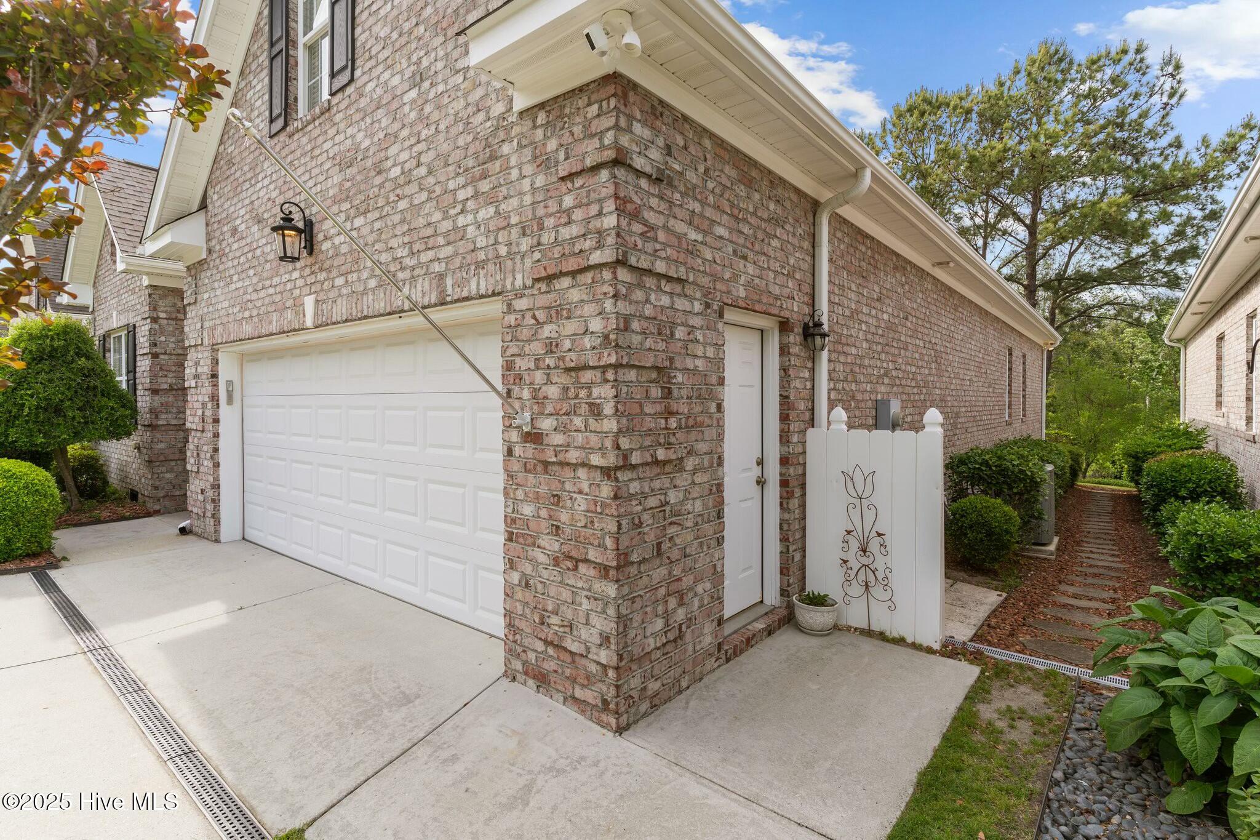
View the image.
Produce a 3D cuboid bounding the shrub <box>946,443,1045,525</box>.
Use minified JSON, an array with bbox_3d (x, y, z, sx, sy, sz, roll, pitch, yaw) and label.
[{"bbox_3d":[3.914,0.850,6.378,0.950,1.140,0.950,1,2,40],"label":"shrub"}]

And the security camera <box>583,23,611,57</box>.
[{"bbox_3d":[-0.151,-1.710,2.670,0.090,0.105,0.080,-33,7,-8],"label":"security camera"}]

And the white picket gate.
[{"bbox_3d":[1.724,0.704,4.243,0.920,1.580,0.140,1,2,38],"label":"white picket gate"}]

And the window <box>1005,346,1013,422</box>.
[{"bbox_3d":[7.822,-0.735,12.350,0.120,1.520,0.880,1,2,40],"label":"window"}]

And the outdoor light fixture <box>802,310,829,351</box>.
[{"bbox_3d":[1.421,-0.667,4.484,0.190,0.320,0.165,1,2,40],"label":"outdoor light fixture"}]

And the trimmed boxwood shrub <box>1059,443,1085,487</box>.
[{"bbox_3d":[8.522,0.823,11.830,0.850,0.870,0.900,1,2,40],"label":"trimmed boxwood shrub"}]

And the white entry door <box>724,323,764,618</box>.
[{"bbox_3d":[0.708,0.352,4.104,0.080,2.050,0.840,1,2,40],"label":"white entry door"}]

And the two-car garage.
[{"bbox_3d":[-2.465,0.308,5.148,4.900,2.150,0.150,1,2,39],"label":"two-car garage"}]

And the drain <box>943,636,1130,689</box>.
[{"bbox_3d":[2.492,1.530,3.709,1.100,0.070,0.140,1,2,40],"label":"drain"}]

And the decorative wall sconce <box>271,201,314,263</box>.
[{"bbox_3d":[-2.878,-1.580,5.024,0.240,0.500,0.290,1,2,39],"label":"decorative wall sconce"}]

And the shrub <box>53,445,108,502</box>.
[{"bbox_3d":[-8.778,0.772,9.527,0.820,0.950,0.820,1,2,40],"label":"shrub"}]

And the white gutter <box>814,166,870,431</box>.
[{"bbox_3d":[1.606,-0.202,4.537,0.430,3.300,0.110,1,2,40],"label":"white gutter"}]

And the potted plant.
[{"bbox_3d":[1.310,1.365,4.232,0.295,0.280,0.295,1,2,40],"label":"potted plant"}]

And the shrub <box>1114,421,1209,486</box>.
[{"bbox_3d":[10.105,0.648,11.324,1.350,1.250,1.300,1,2,40],"label":"shrub"}]

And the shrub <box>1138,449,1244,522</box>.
[{"bbox_3d":[7.320,0.889,7.774,1.080,1.000,1.080,1,2,40],"label":"shrub"}]

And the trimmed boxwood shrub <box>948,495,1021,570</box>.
[{"bbox_3d":[3.390,1.080,5.749,0.680,0.720,0.680,1,2,40],"label":"trimmed boxwood shrub"}]

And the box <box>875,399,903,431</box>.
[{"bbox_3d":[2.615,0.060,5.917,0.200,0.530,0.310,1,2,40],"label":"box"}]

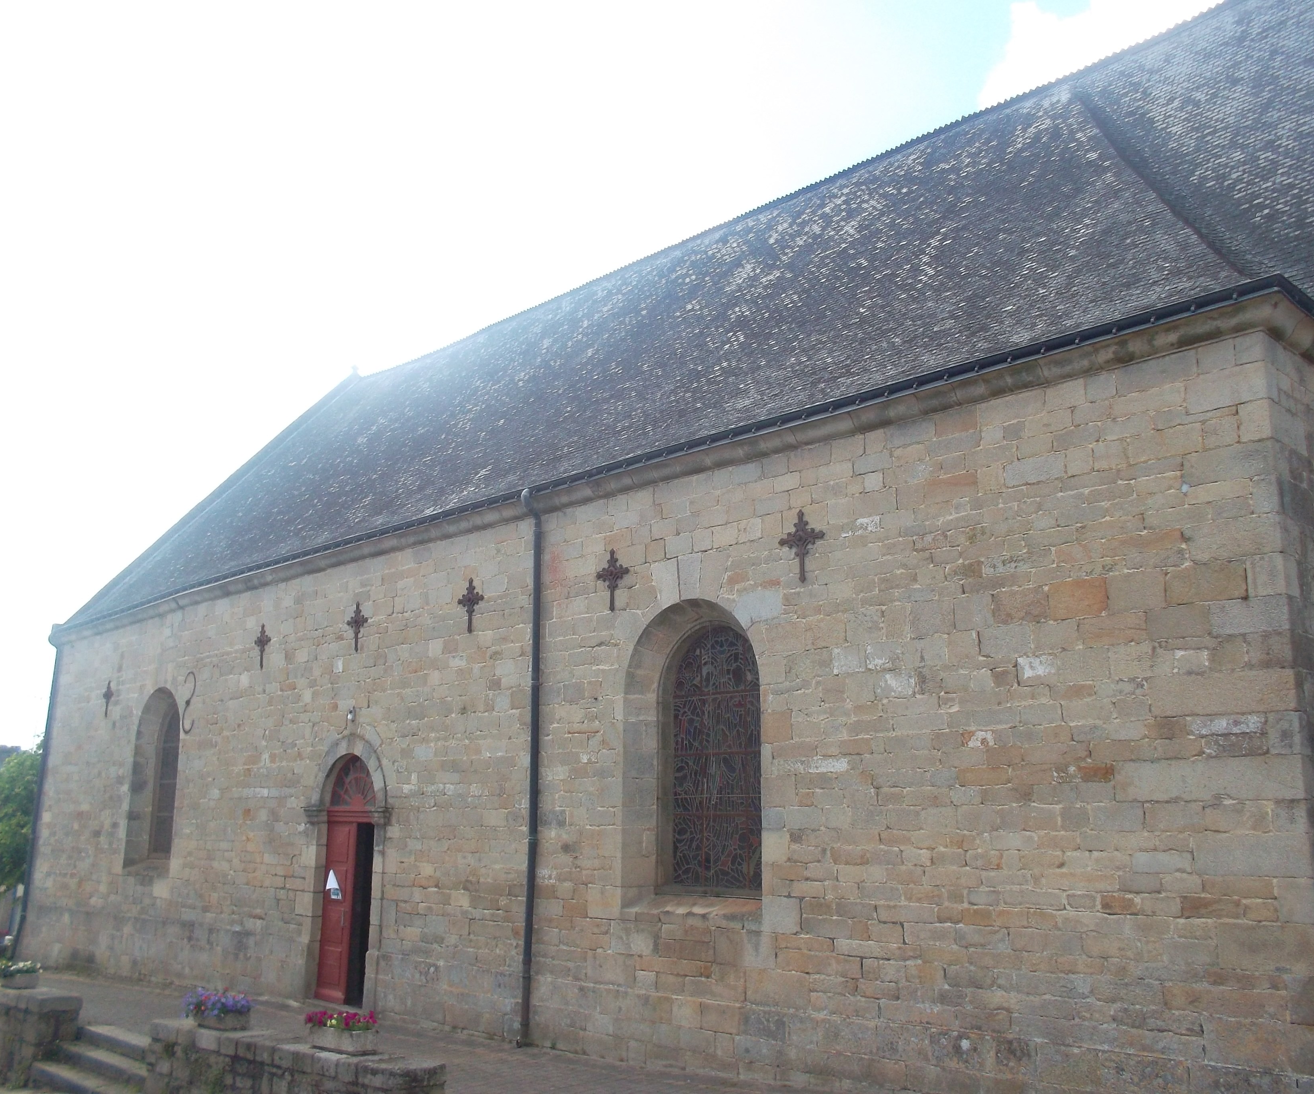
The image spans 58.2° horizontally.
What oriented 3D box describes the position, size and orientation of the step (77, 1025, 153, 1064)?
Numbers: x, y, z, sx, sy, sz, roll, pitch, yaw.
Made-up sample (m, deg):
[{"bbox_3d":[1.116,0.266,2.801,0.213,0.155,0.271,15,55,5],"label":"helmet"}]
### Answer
[{"bbox_3d":[-6.120,5.748,13.680,2.083,0.157,0.349,-12,-18,43],"label":"step"}]

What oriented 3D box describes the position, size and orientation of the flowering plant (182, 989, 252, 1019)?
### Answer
[{"bbox_3d":[-4.766,4.931,12.828,0.782,0.255,0.340,-12,-18,43],"label":"flowering plant"}]

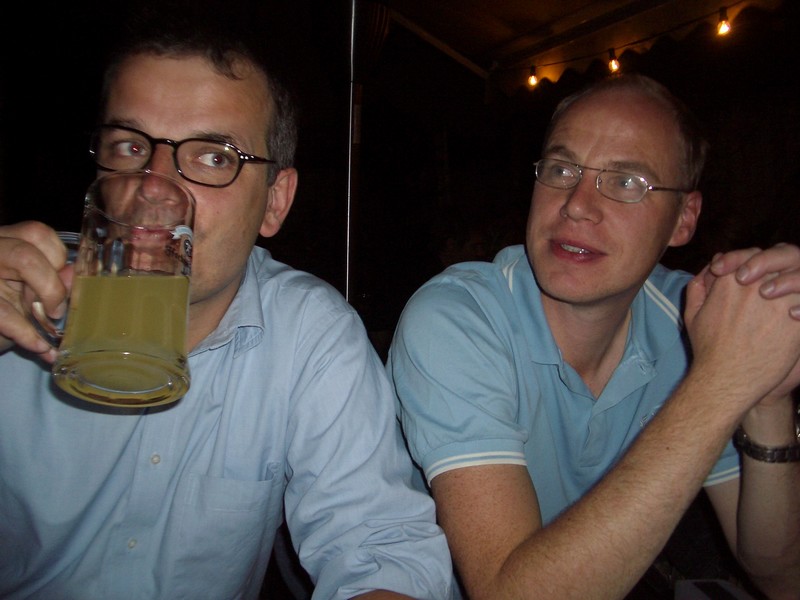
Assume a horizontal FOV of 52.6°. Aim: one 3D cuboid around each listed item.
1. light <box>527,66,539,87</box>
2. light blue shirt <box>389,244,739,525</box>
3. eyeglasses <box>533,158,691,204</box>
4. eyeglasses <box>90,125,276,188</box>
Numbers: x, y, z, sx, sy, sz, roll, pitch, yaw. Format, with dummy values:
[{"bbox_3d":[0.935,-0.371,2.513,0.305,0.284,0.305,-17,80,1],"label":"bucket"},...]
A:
[{"bbox_3d":[0.639,-1.080,3.900,0.046,0.096,0.046,1,3,0],"label":"light"},{"bbox_3d":[0.188,0.178,1.000,0.470,0.530,0.310,1,16,-21],"label":"light blue shirt"},{"bbox_3d":[0.228,-0.121,0.848,0.133,0.043,0.142,20,17,37],"label":"eyeglasses"},{"bbox_3d":[-0.173,-0.112,0.695,0.136,0.046,0.145,8,6,8],"label":"eyeglasses"}]

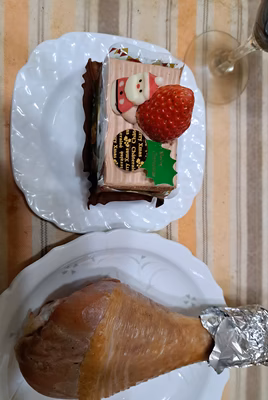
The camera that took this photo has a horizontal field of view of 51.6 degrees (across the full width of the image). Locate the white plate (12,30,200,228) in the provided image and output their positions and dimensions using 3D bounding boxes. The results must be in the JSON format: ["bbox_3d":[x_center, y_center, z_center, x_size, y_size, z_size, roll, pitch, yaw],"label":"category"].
[{"bbox_3d":[-0.016,-0.055,0.247,0.168,0.021,0.168,0,91,-15],"label":"white plate"}]

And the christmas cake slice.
[{"bbox_3d":[0.002,-0.057,0.217,0.072,0.073,0.118,2,91,-15],"label":"christmas cake slice"}]

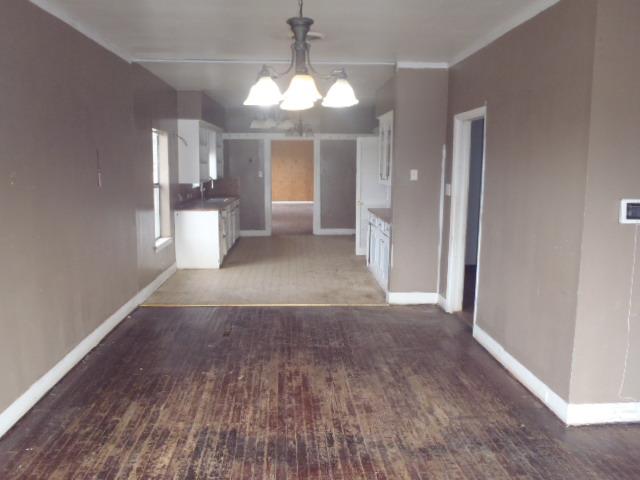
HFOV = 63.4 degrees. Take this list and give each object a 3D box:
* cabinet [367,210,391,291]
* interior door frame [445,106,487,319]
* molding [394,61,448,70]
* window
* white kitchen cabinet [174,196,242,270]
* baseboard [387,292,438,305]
[{"bbox_3d":[1.033,0.133,6.925,0.557,0.896,1.872,0,9,-3],"label":"cabinet"},{"bbox_3d":[1.475,-0.188,5.070,0.168,2.088,0.880,0,9,-3],"label":"interior door frame"},{"bbox_3d":[1.103,-1.845,5.492,0.576,0.077,0.056,0,9,-3],"label":"molding"},{"bbox_3d":[-2.127,-0.668,6.797,0.144,1.504,0.864,0,9,-3],"label":"window"},{"bbox_3d":[-1.906,-0.258,9.367,0.632,0.893,3.392,0,9,-3],"label":"white kitchen cabinet"},{"bbox_3d":[1.079,0.670,5.889,0.573,0.141,0.024,0,9,-3],"label":"baseboard"}]

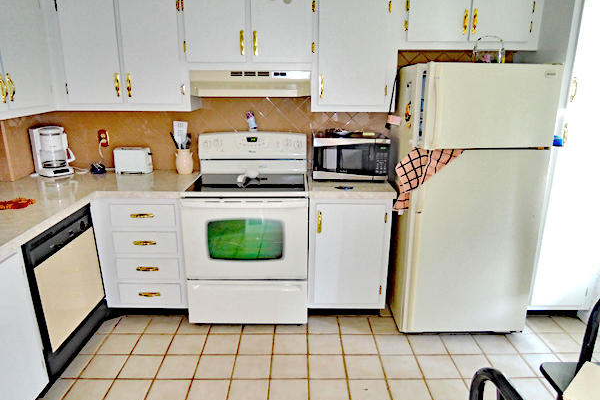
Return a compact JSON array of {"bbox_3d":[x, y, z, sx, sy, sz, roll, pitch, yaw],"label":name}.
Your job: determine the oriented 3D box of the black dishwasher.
[{"bbox_3d":[-1.520,0.486,2.255,0.590,0.800,0.625,0,15,0],"label":"black dishwasher"}]

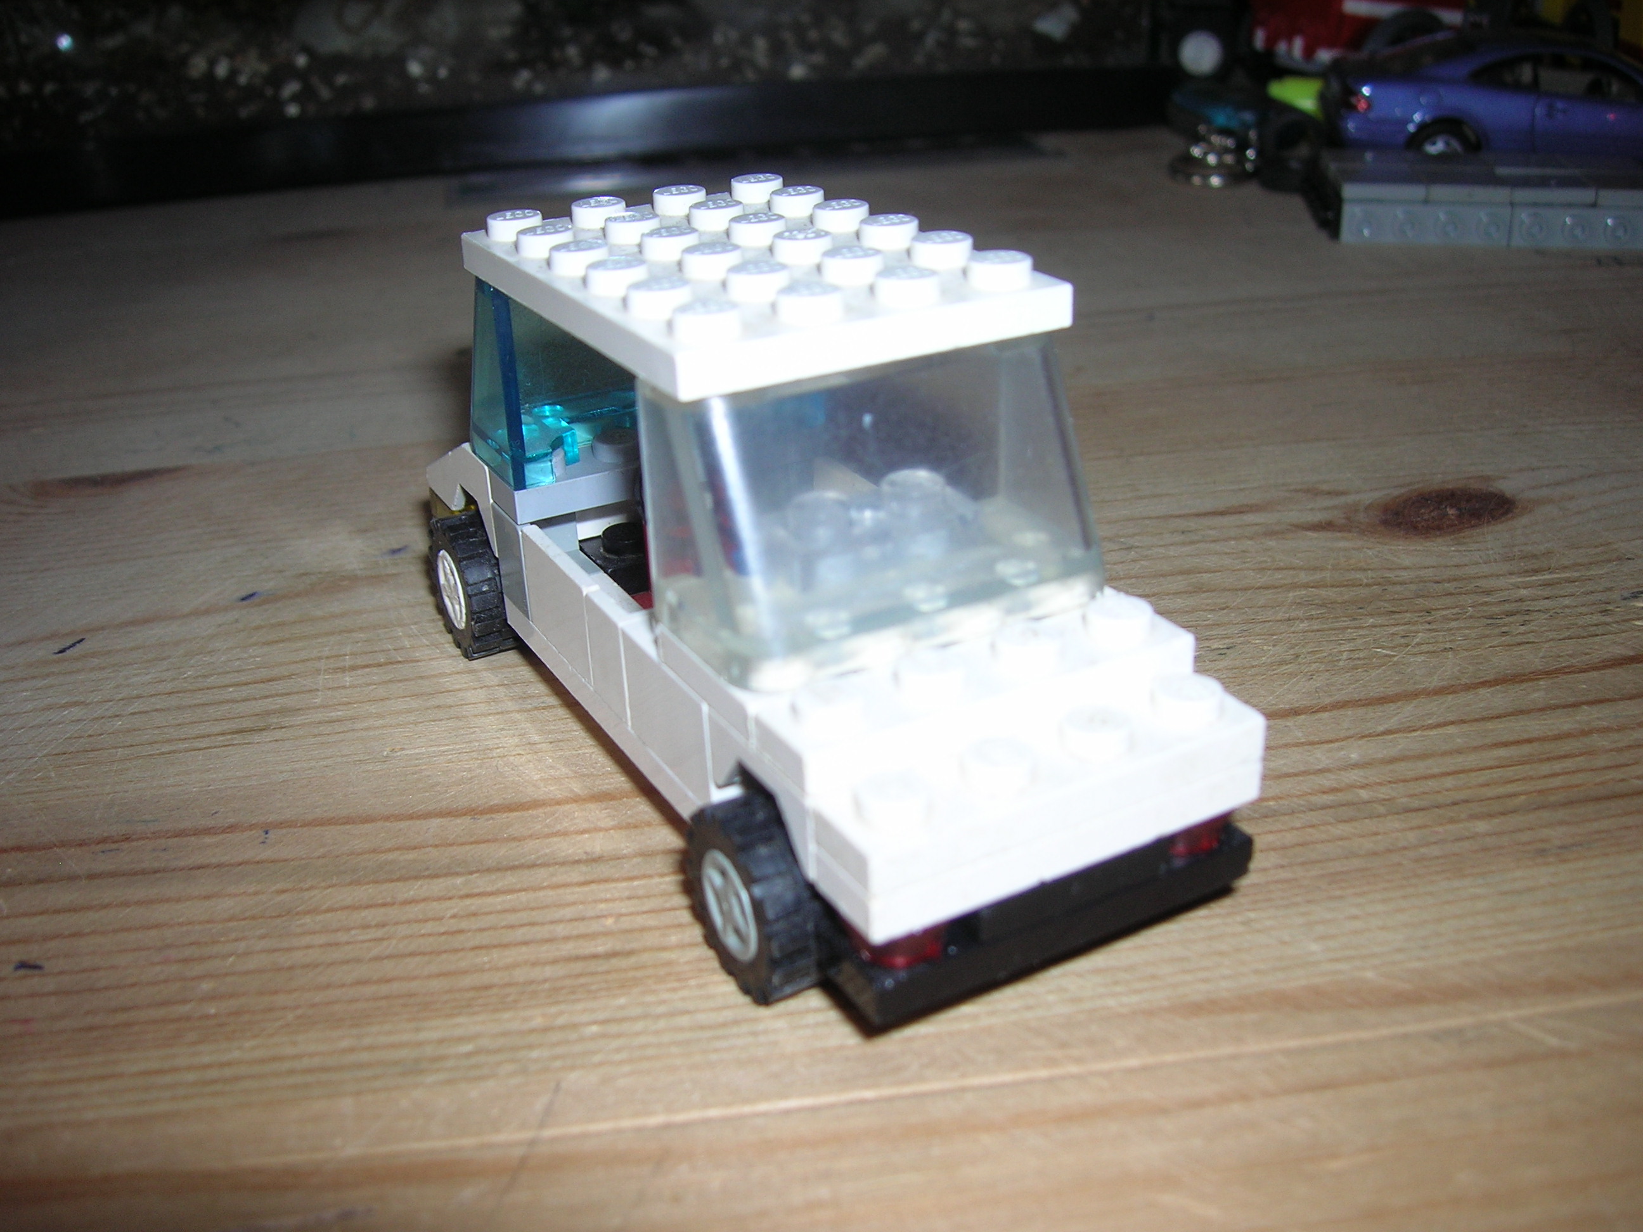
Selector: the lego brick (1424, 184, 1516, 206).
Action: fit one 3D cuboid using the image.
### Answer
[{"bbox_3d":[0.129,-0.086,0.323,0.016,0.003,0.012,3,26,11],"label":"lego brick"}]

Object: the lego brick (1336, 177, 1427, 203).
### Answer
[{"bbox_3d":[0.113,-0.087,0.326,0.016,0.003,0.012,3,26,11],"label":"lego brick"}]

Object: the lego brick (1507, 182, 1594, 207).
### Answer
[{"bbox_3d":[0.144,-0.084,0.320,0.016,0.003,0.012,3,26,11],"label":"lego brick"}]

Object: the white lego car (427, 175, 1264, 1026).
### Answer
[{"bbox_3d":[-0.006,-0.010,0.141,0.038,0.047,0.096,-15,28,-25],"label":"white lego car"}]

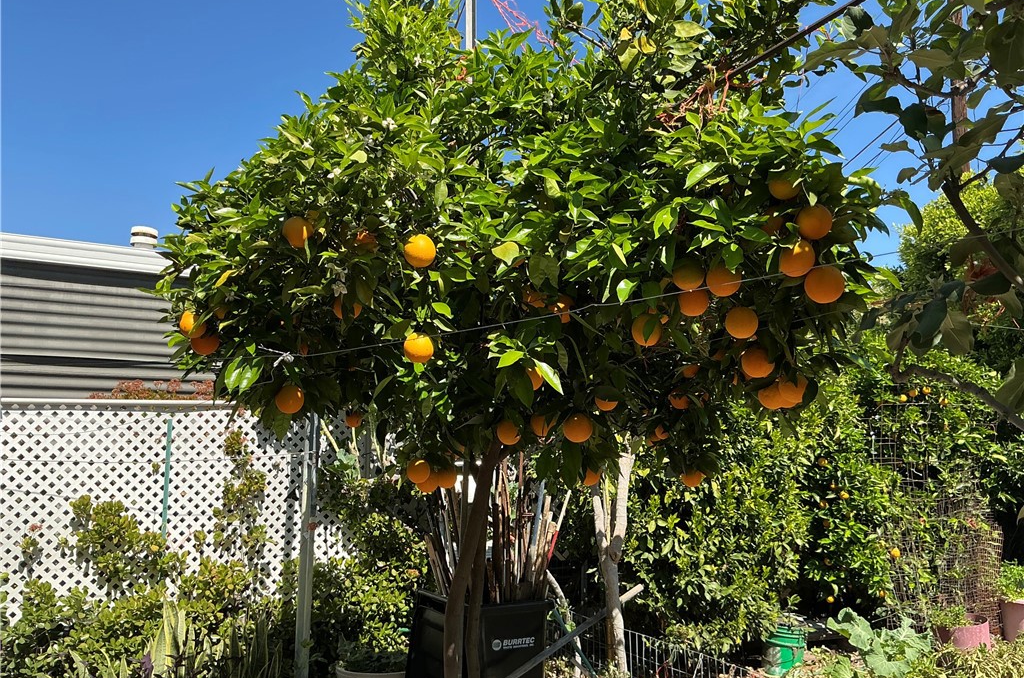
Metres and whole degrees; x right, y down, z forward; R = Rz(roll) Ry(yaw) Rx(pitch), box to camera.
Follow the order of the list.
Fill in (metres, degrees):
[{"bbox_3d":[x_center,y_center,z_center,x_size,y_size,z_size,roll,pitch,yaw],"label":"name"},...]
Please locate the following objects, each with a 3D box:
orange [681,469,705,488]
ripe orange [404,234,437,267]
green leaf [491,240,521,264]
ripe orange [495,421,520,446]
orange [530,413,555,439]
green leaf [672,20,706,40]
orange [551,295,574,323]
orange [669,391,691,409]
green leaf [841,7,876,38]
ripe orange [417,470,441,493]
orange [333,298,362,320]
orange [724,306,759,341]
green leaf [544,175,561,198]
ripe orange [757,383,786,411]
[{"bbox_3d":[0.593,0.451,2.714,0.077,0.077,0.077,1,-5,0],"label":"orange"},{"bbox_3d":[-0.225,-0.217,2.039,0.080,0.080,0.080,0,-7,0],"label":"ripe orange"},{"bbox_3d":[-0.018,-0.235,2.250,0.080,0.060,0.035,0,-6,0],"label":"green leaf"},{"bbox_3d":[-0.011,0.318,2.784,0.080,0.080,0.080,0,-7,0],"label":"ripe orange"},{"bbox_3d":[0.096,0.261,2.518,0.076,0.076,0.076,0,-7,0],"label":"orange"},{"bbox_3d":[0.494,-0.859,2.300,0.092,0.050,0.015,0,-30,12],"label":"green leaf"},{"bbox_3d":[0.143,-0.087,2.400,0.077,0.077,0.077,0,-6,0],"label":"orange"},{"bbox_3d":[0.616,0.220,3.040,0.080,0.080,0.080,0,-7,0],"label":"orange"},{"bbox_3d":[0.667,-0.611,1.600,0.064,0.058,0.040,0,-7,0],"label":"green leaf"},{"bbox_3d":[-0.283,0.480,2.796,0.080,0.080,0.080,0,-7,0],"label":"ripe orange"},{"bbox_3d":[-0.428,-0.084,2.155,0.077,0.077,0.077,0,-8,0],"label":"orange"},{"bbox_3d":[0.557,-0.039,2.008,0.080,0.080,0.080,0,-7,0],"label":"orange"},{"bbox_3d":[0.115,-0.433,2.350,0.048,0.066,0.030,0,-6,0],"label":"green leaf"},{"bbox_3d":[0.675,0.146,2.138,0.080,0.080,0.080,1,-5,0],"label":"ripe orange"}]

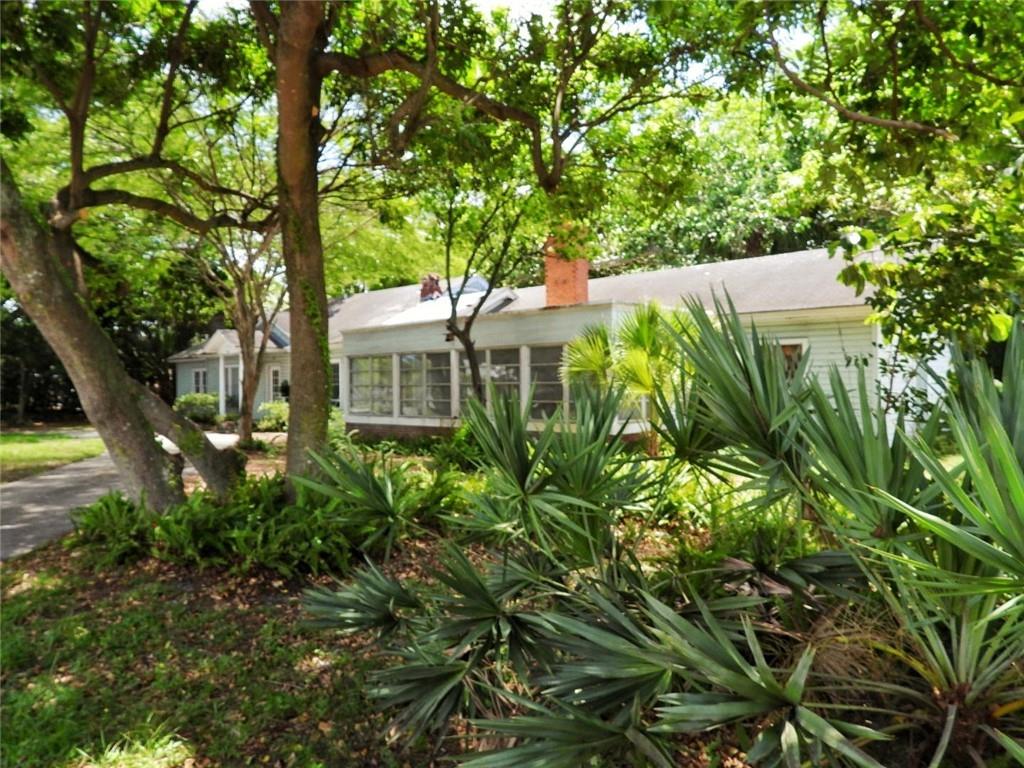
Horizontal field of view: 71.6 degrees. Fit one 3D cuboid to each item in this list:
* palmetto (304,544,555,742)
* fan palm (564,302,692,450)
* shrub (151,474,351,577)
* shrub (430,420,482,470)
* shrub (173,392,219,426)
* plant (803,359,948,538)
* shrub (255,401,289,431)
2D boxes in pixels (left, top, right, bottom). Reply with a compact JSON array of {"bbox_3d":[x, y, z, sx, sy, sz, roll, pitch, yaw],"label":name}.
[{"bbox_3d":[-0.378,1.130,3.250,1.120,0.650,0.950,0,0,0],"label":"palmetto"},{"bbox_3d":[2.232,-0.067,13.600,2.400,3.000,2.200,0,0,0],"label":"fan palm"},{"bbox_3d":[-2.366,1.200,6.600,1.750,0.640,1.300,0,0,0],"label":"shrub"},{"bbox_3d":[-1.058,1.133,13.300,1.050,0.950,1.000,0,0,0],"label":"shrub"},{"bbox_3d":[-11.367,0.916,25.500,1.600,1.250,1.500,0,0,0],"label":"shrub"},{"bbox_3d":[1.316,0.262,2.600,0.520,0.660,0.480,0,0,0],"label":"plant"},{"bbox_3d":[-7.793,1.046,23.200,1.250,1.000,1.200,0,0,0],"label":"shrub"}]

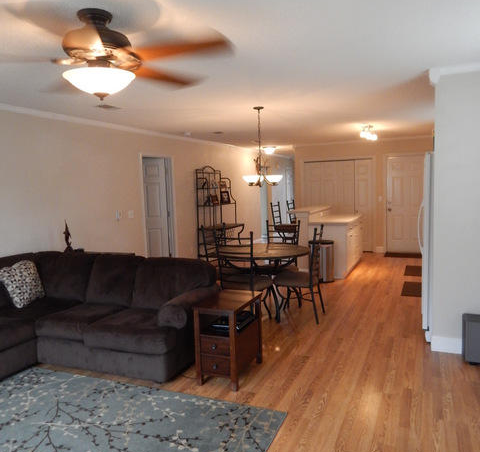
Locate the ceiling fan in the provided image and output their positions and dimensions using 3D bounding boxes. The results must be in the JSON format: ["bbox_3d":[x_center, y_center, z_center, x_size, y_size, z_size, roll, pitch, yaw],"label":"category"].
[{"bbox_3d":[-0.713,-0.839,2.047,1.330,0.430,1.330,0,6,24],"label":"ceiling fan"}]

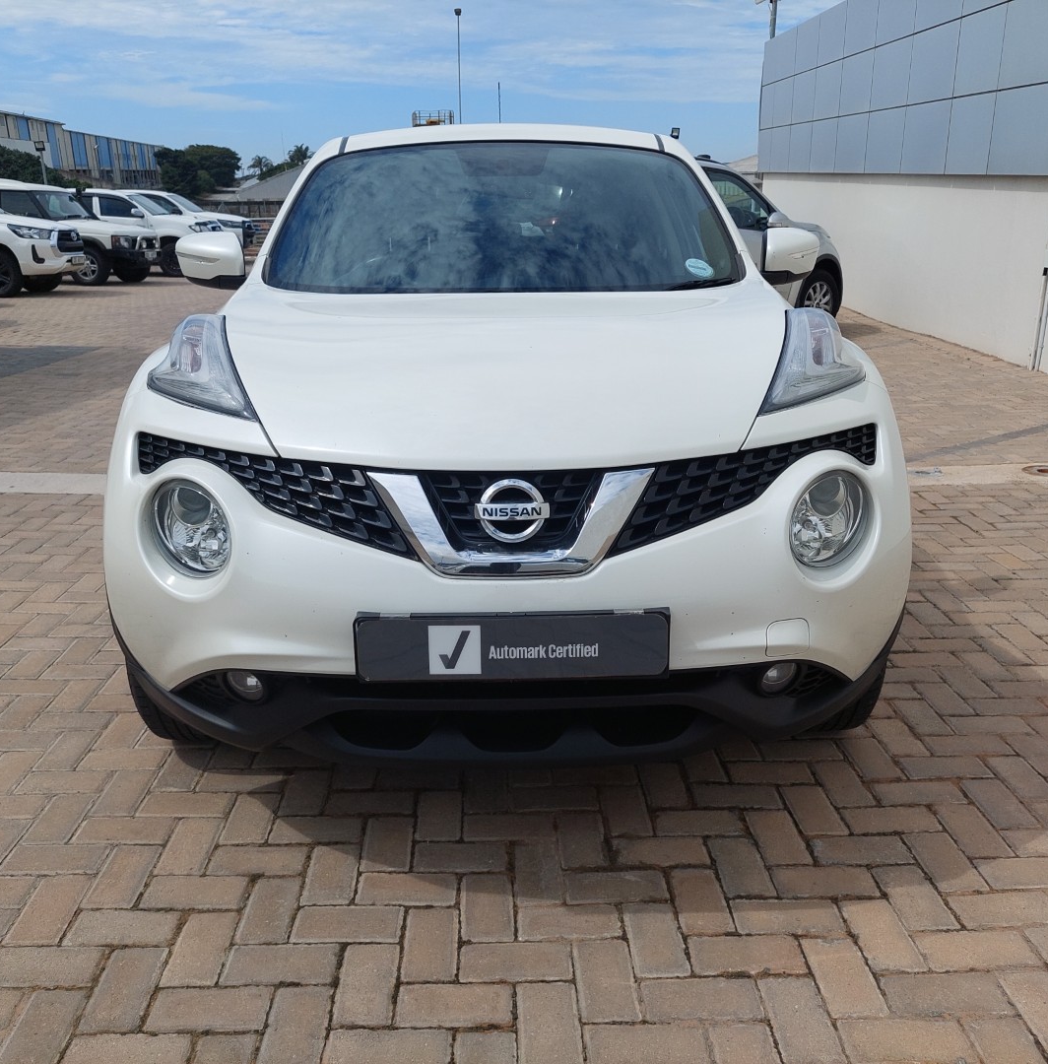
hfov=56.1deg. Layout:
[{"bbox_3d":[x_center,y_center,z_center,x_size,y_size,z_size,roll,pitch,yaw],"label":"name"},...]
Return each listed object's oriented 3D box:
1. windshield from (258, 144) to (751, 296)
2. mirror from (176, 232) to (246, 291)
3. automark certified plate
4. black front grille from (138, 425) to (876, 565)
[{"bbox_3d":[-0.075,-0.849,2.742,1.280,0.150,0.820,-1,46,-2],"label":"windshield"},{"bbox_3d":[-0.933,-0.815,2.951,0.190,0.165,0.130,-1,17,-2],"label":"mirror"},{"bbox_3d":[-0.019,0.191,1.644,0.525,0.125,0.020,-1,12,-2],"label":"automark certified plate"},{"bbox_3d":[-0.029,-0.079,1.754,1.410,0.180,0.310,-1,17,-2],"label":"black front grille"}]

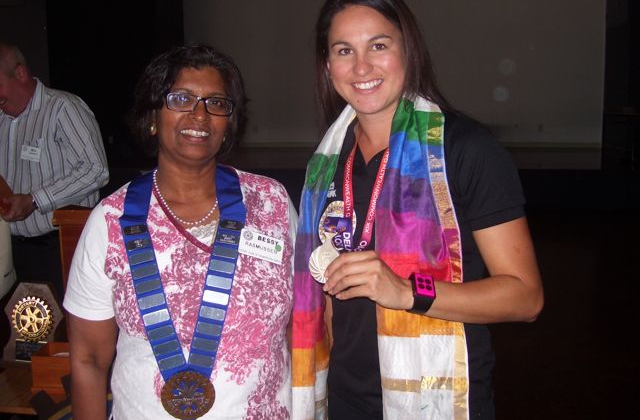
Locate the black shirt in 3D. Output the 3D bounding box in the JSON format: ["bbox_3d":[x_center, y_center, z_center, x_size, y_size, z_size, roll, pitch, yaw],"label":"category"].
[{"bbox_3d":[0.158,0.080,1.275,0.460,0.570,0.270,0,6,25],"label":"black shirt"}]

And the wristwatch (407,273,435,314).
[{"bbox_3d":[0.164,0.138,1.120,0.042,0.064,0.056,10,-26,-24],"label":"wristwatch"}]

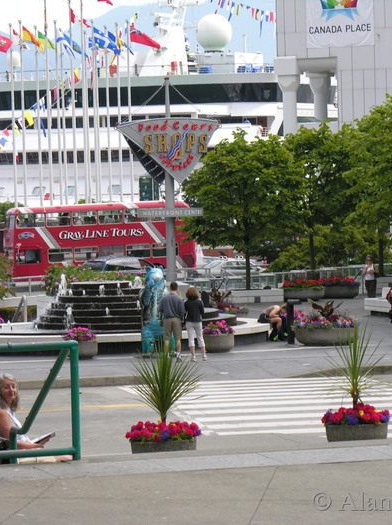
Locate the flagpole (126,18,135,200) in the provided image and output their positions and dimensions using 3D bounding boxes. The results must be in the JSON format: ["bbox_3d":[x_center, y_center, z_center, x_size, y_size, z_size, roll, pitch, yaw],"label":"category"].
[{"bbox_3d":[-3.767,-8.283,164.000,0.150,11.300,0.150,-2,1,0],"label":"flagpole"}]

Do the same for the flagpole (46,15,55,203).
[{"bbox_3d":[-8.747,-9.122,170.000,0.150,13.200,0.150,-1,2,0],"label":"flagpole"}]

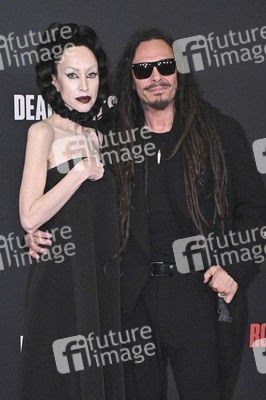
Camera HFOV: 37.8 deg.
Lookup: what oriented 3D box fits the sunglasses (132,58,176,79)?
[{"bbox_3d":[0.065,-0.440,1.323,0.143,0.048,0.145,-9,15,-2],"label":"sunglasses"}]

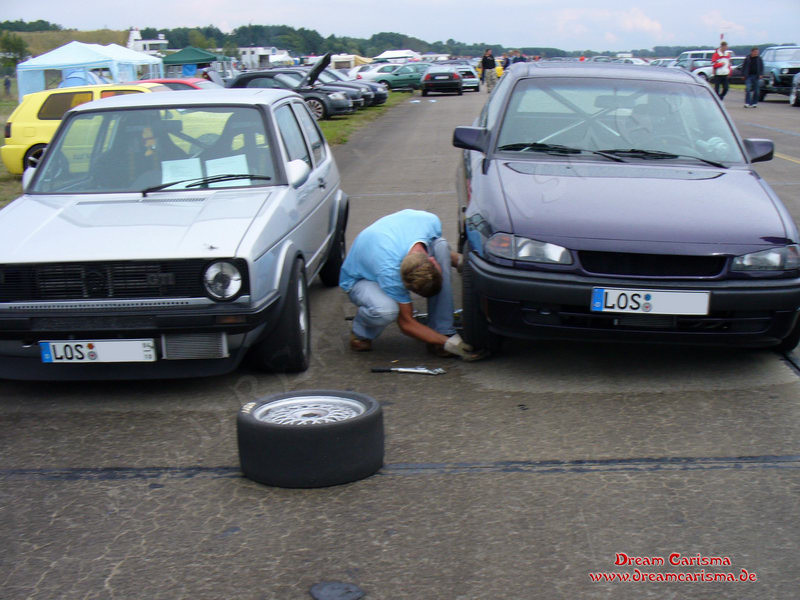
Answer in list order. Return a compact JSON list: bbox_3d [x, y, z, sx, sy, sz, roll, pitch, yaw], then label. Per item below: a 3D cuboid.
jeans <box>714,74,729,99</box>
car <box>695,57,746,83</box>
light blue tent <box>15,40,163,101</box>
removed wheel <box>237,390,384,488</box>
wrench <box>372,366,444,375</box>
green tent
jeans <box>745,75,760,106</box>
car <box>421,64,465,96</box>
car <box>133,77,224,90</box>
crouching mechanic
[{"bbox_3d":[8.905,-5.830,34.567,0.420,0.930,0.380,-9,13,-34],"label":"jeans"},{"bbox_3d":[18.100,-12.850,70.000,4.200,1.420,1.700,1,11,9],"label":"car"},{"bbox_3d":[-10.123,-7.265,41.780,3.000,2.650,6.000,0,11,5],"label":"light blue tent"},{"bbox_3d":[-0.338,0.522,4.750,0.560,0.225,0.560,-2,11,0],"label":"removed wheel"},{"bbox_3d":[0.045,0.346,6.248,0.385,0.036,0.050,0,11,8],"label":"wrench"},{"bbox_3d":[-9.961,-10.835,59.986,3.000,2.600,3.000,-2,11,-3],"label":"green tent"},{"bbox_3d":[9.961,-5.934,35.266,0.430,0.950,0.320,0,11,7],"label":"jeans"},{"bbox_3d":[1.850,-9.680,55.000,1.740,1.310,4.350,-1,11,2],"label":"car"},{"bbox_3d":[-4.400,-3.820,25.400,4.300,1.350,1.720,0,11,7],"label":"car"},{"bbox_3d":[0.060,-0.109,6.662,0.740,0.770,0.580,6,13,32],"label":"crouching mechanic"}]

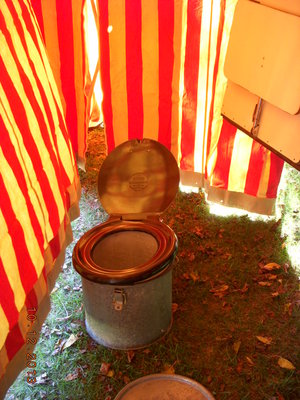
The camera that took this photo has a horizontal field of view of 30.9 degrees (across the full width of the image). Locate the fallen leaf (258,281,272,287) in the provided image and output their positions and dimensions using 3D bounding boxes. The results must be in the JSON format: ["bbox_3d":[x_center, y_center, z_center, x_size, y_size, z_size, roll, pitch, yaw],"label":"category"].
[{"bbox_3d":[0.473,0.343,2.224,0.054,0.013,0.029,6,32,10],"label":"fallen leaf"}]

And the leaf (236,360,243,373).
[{"bbox_3d":[0.327,0.608,1.985,0.021,0.015,0.059,3,26,8],"label":"leaf"}]

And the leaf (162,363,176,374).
[{"bbox_3d":[0.071,0.614,1.978,0.051,0.015,0.061,0,26,0],"label":"leaf"}]

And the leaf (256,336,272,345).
[{"bbox_3d":[0.412,0.505,1.955,0.057,0.013,0.026,20,37,30],"label":"leaf"}]

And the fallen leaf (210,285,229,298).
[{"bbox_3d":[0.280,0.366,2.188,0.077,0.013,0.071,-6,31,-9],"label":"fallen leaf"}]

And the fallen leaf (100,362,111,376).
[{"bbox_3d":[-0.162,0.616,1.976,0.035,0.015,0.066,-2,26,-4],"label":"fallen leaf"}]

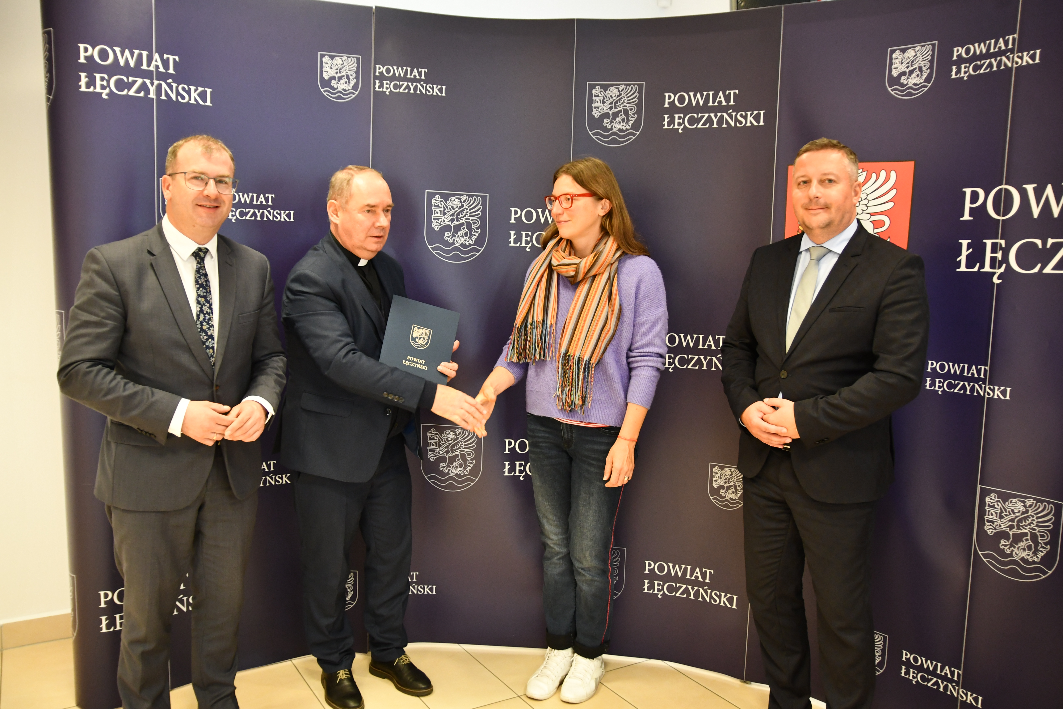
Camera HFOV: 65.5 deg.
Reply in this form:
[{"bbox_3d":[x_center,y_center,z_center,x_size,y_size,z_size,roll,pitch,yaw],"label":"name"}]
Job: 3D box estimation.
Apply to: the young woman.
[{"bbox_3d":[0.123,0.248,2.625,0.540,1.725,0.420,5,7,28],"label":"young woman"}]

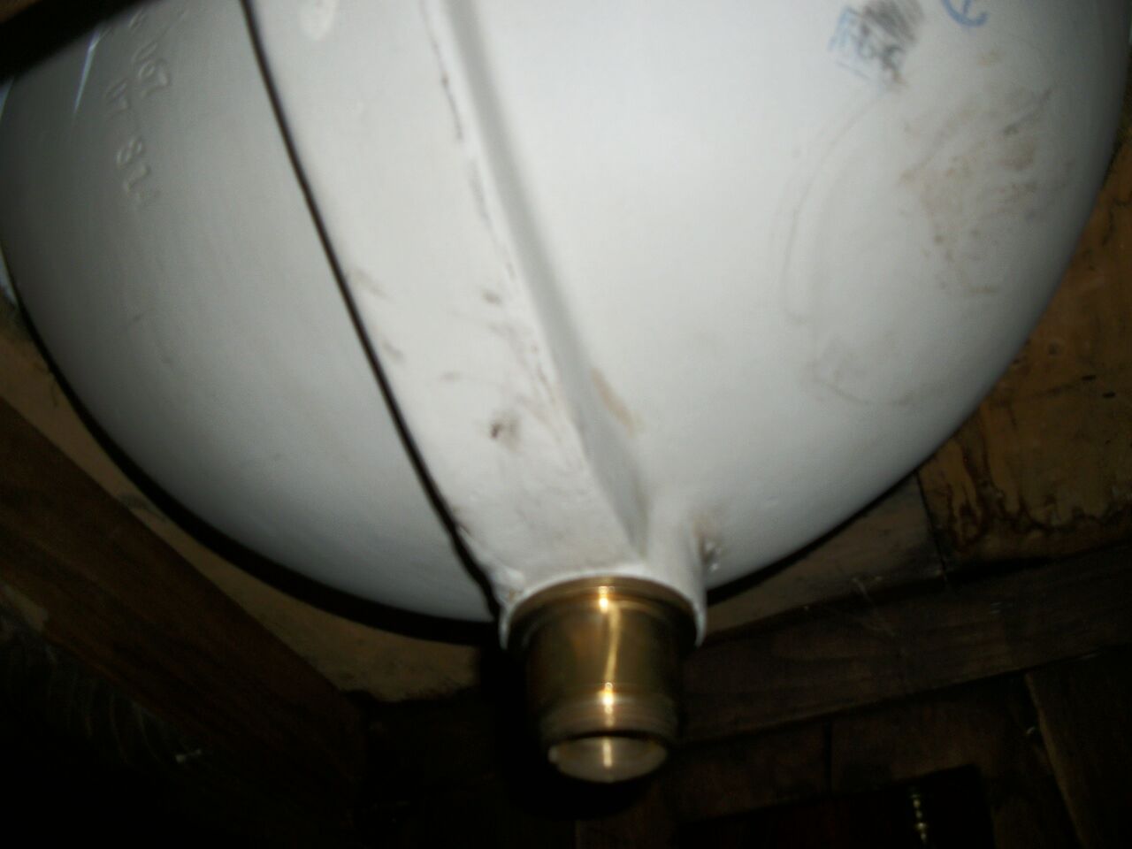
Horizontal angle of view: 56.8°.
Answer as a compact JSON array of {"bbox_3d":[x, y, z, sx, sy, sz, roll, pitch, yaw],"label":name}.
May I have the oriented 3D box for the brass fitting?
[{"bbox_3d":[0.011,0.074,0.293,0.055,0.042,0.055,-1,-40,0],"label":"brass fitting"}]

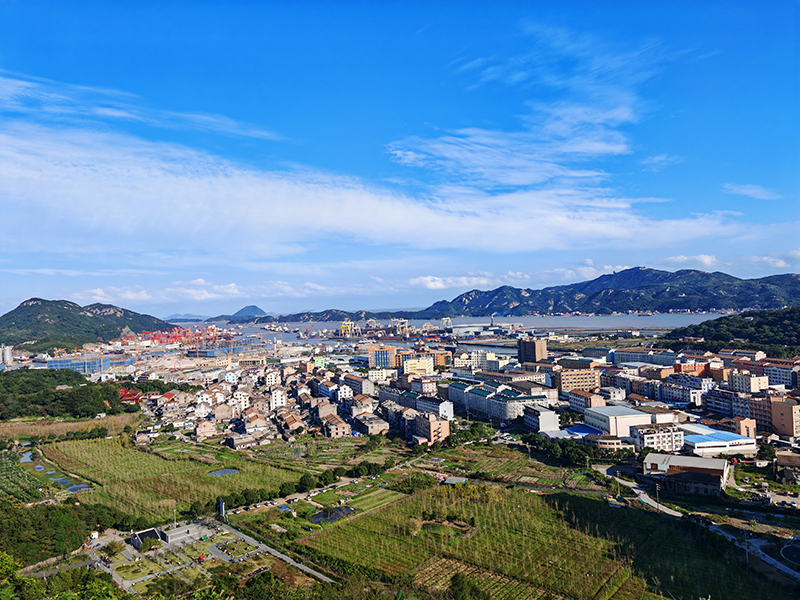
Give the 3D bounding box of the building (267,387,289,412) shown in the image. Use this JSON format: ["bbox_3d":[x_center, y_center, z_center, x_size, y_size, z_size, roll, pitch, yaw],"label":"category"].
[{"bbox_3d":[-109.720,89.560,562.630,11.600,18.620,13.390,-2,-1,-18],"label":"building"}]

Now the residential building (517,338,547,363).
[{"bbox_3d":[190.184,72.869,889.796,27.000,30.000,33.000,-3,-1,40],"label":"residential building"}]

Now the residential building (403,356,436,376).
[{"bbox_3d":[24.446,84.588,789.119,28.000,21.000,26.000,-3,-1,25],"label":"residential building"}]

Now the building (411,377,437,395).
[{"bbox_3d":[28.508,102.102,726.808,18.594,16.227,23.088,-2,-1,-30],"label":"building"}]

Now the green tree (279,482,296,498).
[{"bbox_3d":[-62.548,106.612,349.672,8.800,8.300,8.800,-2,0,0],"label":"green tree"}]

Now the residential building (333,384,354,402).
[{"bbox_3d":[-52.350,87.470,589.790,14.310,15.790,14.930,-2,-1,-15],"label":"residential building"}]

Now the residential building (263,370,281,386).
[{"bbox_3d":[-141.780,89.190,703.300,15.600,17.820,14.000,-2,-1,-12],"label":"residential building"}]

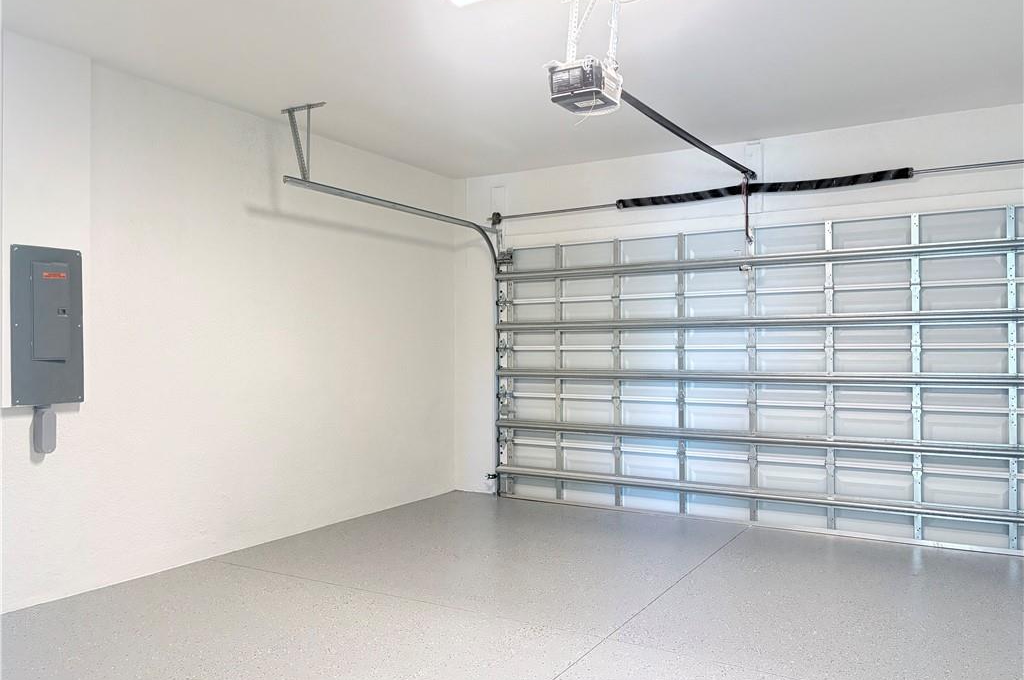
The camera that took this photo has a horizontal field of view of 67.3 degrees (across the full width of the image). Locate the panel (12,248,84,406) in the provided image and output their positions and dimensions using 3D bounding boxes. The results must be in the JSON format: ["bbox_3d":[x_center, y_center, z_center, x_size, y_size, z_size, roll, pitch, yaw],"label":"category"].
[{"bbox_3d":[-2.720,-0.082,4.489,0.069,0.910,0.407,-1,-1,31],"label":"panel"}]

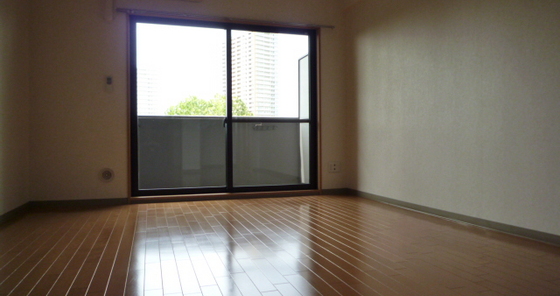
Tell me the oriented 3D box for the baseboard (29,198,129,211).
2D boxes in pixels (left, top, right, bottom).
[{"bbox_3d":[-1.942,0.541,3.945,0.880,0.077,0.015,-1,1,-18],"label":"baseboard"}]

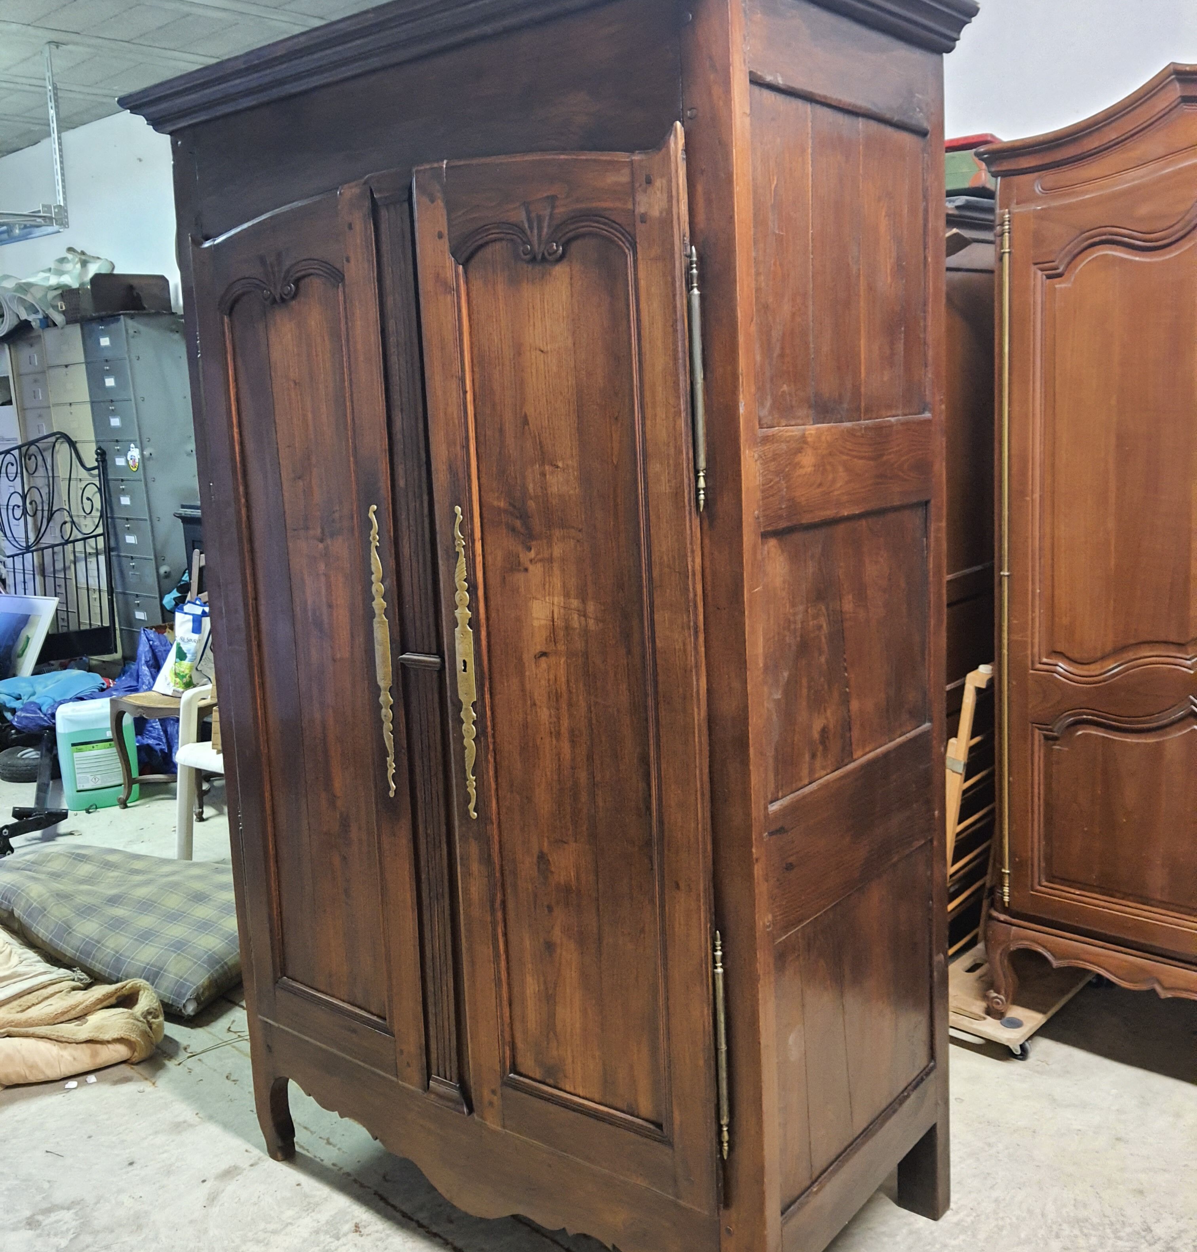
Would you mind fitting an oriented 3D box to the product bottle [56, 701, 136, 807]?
[{"bbox_3d":[-2.112,0.546,5.082,0.290,0.390,0.240,-6,10,-17],"label":"product bottle"}]

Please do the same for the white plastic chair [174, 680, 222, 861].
[{"bbox_3d":[-1.105,0.447,4.143,0.560,0.800,0.550,5,12,39],"label":"white plastic chair"}]

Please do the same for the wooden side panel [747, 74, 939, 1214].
[{"bbox_3d":[0.386,0.044,1.810,0.030,1.570,0.535,5,12,39],"label":"wooden side panel"}]

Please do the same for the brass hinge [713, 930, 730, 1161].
[{"bbox_3d":[0.172,0.588,1.671,0.022,0.350,0.025,5,12,39],"label":"brass hinge"}]

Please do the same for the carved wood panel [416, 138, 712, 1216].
[{"bbox_3d":[-0.047,0.097,1.760,0.490,1.520,0.030,5,12,39],"label":"carved wood panel"}]

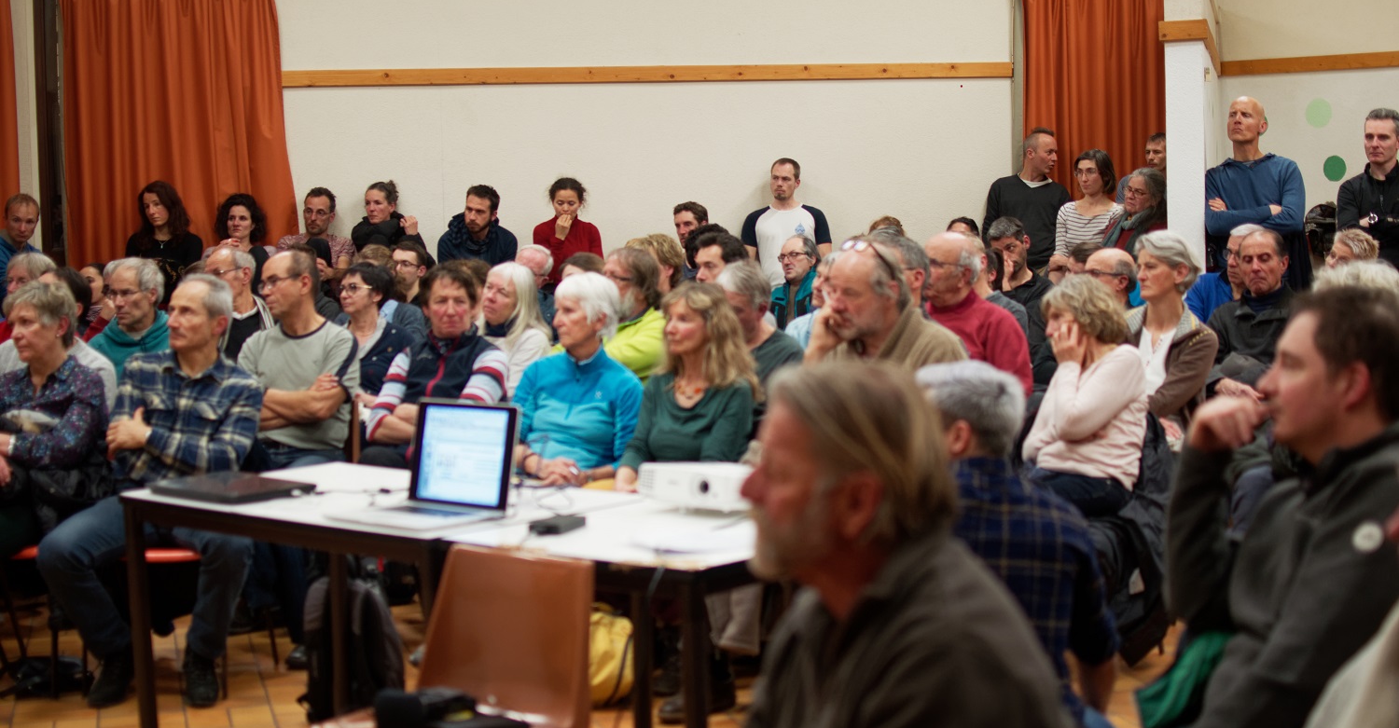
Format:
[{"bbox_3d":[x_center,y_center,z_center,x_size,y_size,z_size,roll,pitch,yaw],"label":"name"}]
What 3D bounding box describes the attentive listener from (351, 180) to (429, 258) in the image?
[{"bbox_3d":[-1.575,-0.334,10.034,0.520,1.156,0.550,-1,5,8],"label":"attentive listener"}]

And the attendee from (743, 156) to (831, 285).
[{"bbox_3d":[0.474,-0.276,10.864,0.500,1.700,0.320,-1,5,5],"label":"attendee"}]

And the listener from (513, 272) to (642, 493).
[{"bbox_3d":[-0.424,0.361,6.250,0.500,1.277,0.800,1,5,22],"label":"listener"}]

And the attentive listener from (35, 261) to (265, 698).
[{"bbox_3d":[-1.612,0.359,6.286,0.620,1.270,0.780,-1,5,7],"label":"attentive listener"}]

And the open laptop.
[{"bbox_3d":[-0.646,0.232,4.680,0.356,0.255,0.295,3,7,43],"label":"open laptop"}]

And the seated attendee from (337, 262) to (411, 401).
[{"bbox_3d":[-1.349,0.242,7.634,0.500,1.234,0.800,1,6,30],"label":"seated attendee"}]

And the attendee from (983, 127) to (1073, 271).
[{"bbox_3d":[1.792,-0.345,10.710,0.500,1.800,0.330,-2,5,-3],"label":"attendee"}]

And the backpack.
[{"bbox_3d":[-1.012,0.789,5.881,0.280,0.450,0.220,2,6,35],"label":"backpack"}]

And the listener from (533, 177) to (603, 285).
[{"bbox_3d":[-0.664,-0.167,10.469,0.430,1.600,0.340,-1,5,0],"label":"listener"}]

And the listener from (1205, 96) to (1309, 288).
[{"bbox_3d":[2.700,-0.381,9.884,0.560,1.844,0.360,1,6,25],"label":"listener"}]

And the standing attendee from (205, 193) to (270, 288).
[{"bbox_3d":[-2.440,-0.328,10.470,0.500,1.109,0.750,0,5,6],"label":"standing attendee"}]

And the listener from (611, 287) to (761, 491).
[{"bbox_3d":[-0.061,0.369,6.019,0.480,1.220,0.780,1,5,22],"label":"listener"}]

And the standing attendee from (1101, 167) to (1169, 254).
[{"bbox_3d":[2.082,-0.162,9.469,0.480,1.517,0.320,2,6,32],"label":"standing attendee"}]

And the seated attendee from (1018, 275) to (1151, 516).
[{"bbox_3d":[1.149,0.346,6.404,0.850,1.248,0.500,-3,6,-25],"label":"seated attendee"}]

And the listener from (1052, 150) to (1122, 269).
[{"bbox_3d":[1.853,-0.212,9.573,0.460,1.609,0.320,1,6,28],"label":"listener"}]

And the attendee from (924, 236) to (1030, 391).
[{"bbox_3d":[0.822,0.238,6.959,0.800,1.372,0.520,-4,6,-37],"label":"attendee"}]

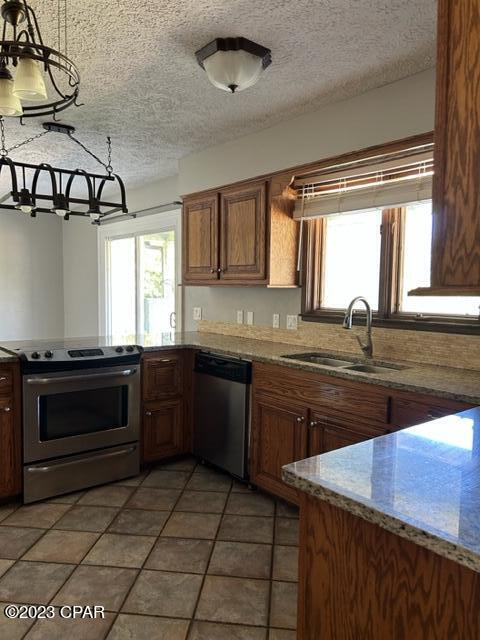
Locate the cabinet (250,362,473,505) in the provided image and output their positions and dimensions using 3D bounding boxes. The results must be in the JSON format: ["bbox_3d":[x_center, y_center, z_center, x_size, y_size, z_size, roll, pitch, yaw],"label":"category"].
[{"bbox_3d":[0.776,0.715,2.681,0.622,0.856,1.488,-2,5,-40],"label":"cabinet"}]

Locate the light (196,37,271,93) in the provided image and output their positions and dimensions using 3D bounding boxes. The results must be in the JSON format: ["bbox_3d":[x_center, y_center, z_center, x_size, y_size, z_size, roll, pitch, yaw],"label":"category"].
[{"bbox_3d":[-0.031,-1.190,2.343,0.350,0.156,0.350,-2,5,-40],"label":"light"}]

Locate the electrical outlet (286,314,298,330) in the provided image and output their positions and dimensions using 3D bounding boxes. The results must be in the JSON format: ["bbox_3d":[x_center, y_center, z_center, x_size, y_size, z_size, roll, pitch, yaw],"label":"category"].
[{"bbox_3d":[0.390,0.022,3.622,0.014,0.114,0.116,-2,5,-40],"label":"electrical outlet"}]

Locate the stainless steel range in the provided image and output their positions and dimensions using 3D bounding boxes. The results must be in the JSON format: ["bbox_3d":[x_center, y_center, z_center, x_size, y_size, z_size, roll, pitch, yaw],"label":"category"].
[{"bbox_3d":[-1.177,0.632,3.308,0.765,0.925,0.680,-2,5,-40],"label":"stainless steel range"}]

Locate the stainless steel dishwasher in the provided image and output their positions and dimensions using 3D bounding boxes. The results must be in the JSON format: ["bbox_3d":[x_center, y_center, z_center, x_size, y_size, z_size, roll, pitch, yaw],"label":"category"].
[{"bbox_3d":[0.093,0.651,3.479,0.605,0.816,0.604,-2,5,-40],"label":"stainless steel dishwasher"}]

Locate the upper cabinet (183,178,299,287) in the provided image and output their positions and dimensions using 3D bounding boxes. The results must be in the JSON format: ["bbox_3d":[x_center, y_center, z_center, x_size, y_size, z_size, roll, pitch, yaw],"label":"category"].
[{"bbox_3d":[-0.030,-0.652,3.857,0.323,0.762,1.120,-2,5,-40],"label":"upper cabinet"}]

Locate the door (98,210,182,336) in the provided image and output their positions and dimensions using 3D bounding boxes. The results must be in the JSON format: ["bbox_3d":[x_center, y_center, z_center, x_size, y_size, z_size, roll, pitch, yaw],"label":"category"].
[{"bbox_3d":[-1.218,-0.102,5.578,0.110,2.100,1.980,-2,5,-40],"label":"door"}]

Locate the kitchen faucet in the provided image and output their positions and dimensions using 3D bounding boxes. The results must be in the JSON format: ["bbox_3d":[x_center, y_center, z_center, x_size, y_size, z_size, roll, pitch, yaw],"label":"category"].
[{"bbox_3d":[0.717,0.049,2.905,0.305,0.385,0.080,-2,5,-40],"label":"kitchen faucet"}]

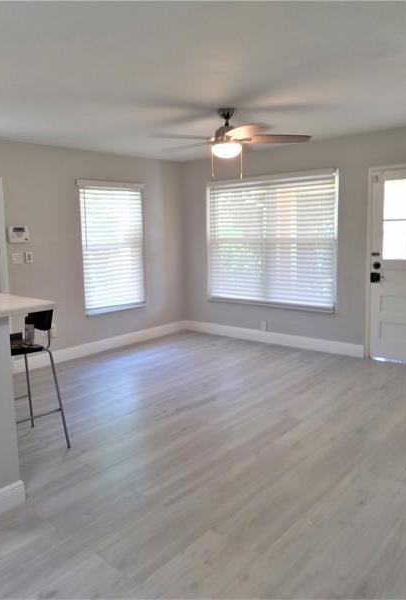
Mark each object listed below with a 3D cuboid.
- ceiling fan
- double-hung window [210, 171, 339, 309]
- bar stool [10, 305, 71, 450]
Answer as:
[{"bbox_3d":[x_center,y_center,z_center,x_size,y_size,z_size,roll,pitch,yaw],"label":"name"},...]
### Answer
[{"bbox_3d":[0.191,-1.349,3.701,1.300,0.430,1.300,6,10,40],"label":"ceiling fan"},{"bbox_3d":[0.798,-0.720,5.773,1.910,1.590,0.110,6,10,40],"label":"double-hung window"},{"bbox_3d":[-1.269,0.527,3.003,0.510,0.980,0.500,6,10,40],"label":"bar stool"}]

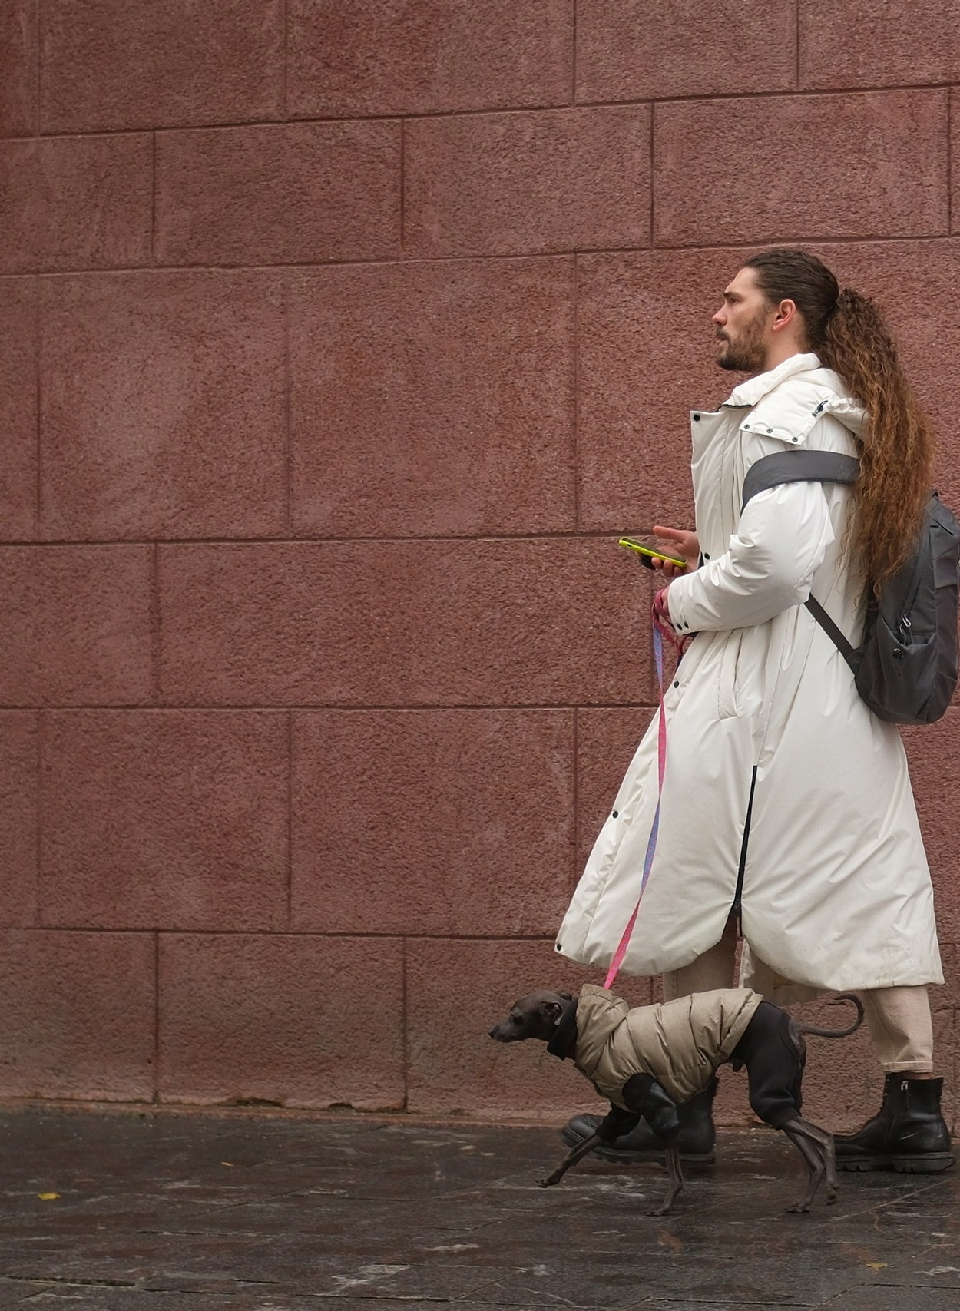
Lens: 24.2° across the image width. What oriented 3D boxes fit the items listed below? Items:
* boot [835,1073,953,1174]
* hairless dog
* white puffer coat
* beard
[{"bbox_3d":[0.786,0.918,4.400,0.285,0.195,0.115,0,-1,8],"label":"boot"},{"bbox_3d":[0.351,0.798,4.010,0.655,0.400,0.170,0,-1,11],"label":"hairless dog"},{"bbox_3d":[0.533,0.033,4.430,0.740,1.250,0.620,0,-1,9],"label":"white puffer coat"},{"bbox_3d":[0.517,-0.612,4.430,0.100,0.103,0.130,0,-1,8],"label":"beard"}]

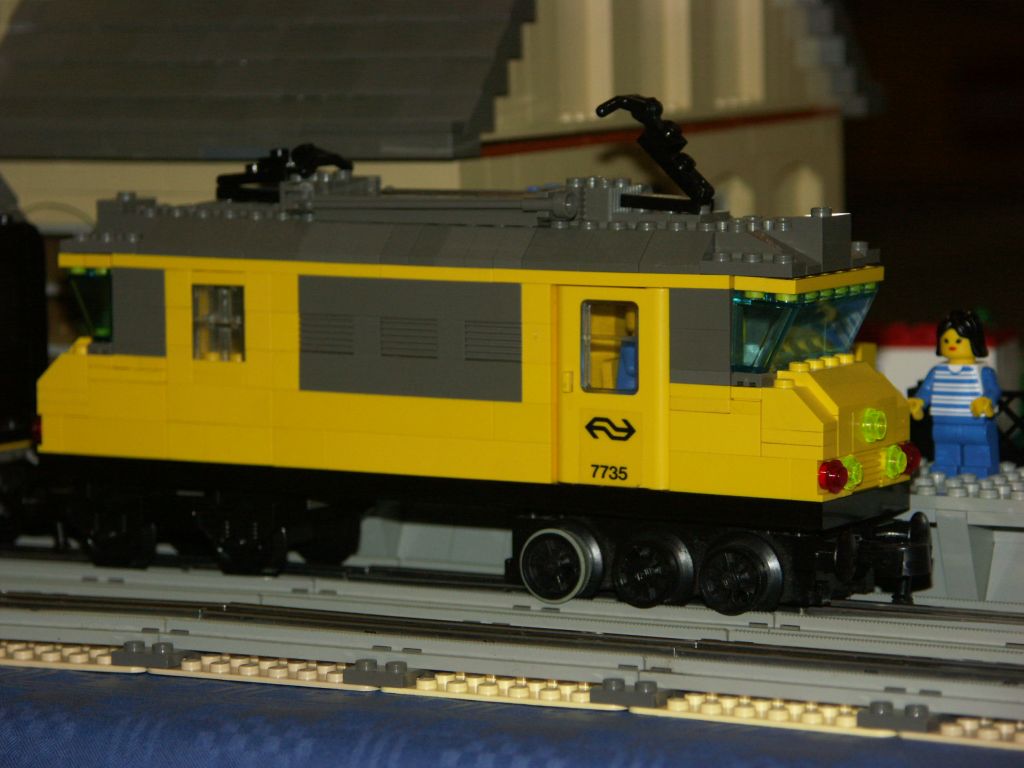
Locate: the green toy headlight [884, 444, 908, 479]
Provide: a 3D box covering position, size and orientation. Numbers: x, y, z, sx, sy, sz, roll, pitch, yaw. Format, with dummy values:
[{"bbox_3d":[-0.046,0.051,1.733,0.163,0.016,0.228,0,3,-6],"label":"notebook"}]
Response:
[{"bbox_3d":[0.091,0.019,0.994,0.005,0.008,0.008,3,6,30],"label":"green toy headlight"}]

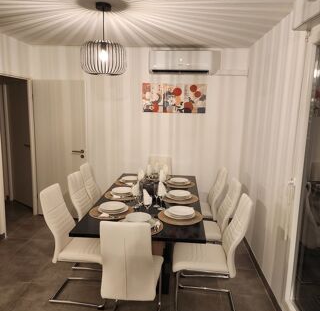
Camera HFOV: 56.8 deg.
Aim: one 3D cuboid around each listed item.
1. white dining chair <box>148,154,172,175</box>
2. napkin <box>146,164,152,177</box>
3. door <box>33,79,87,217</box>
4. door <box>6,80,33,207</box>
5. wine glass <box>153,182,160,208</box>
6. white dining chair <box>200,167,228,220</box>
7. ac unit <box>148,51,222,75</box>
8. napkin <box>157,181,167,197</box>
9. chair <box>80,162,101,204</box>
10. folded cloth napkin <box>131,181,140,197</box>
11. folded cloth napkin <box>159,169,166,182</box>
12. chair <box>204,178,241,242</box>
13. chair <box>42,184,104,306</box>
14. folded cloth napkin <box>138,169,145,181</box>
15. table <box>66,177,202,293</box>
[{"bbox_3d":[-0.026,0.547,4.021,0.431,0.993,0.592,2,10,4],"label":"white dining chair"},{"bbox_3d":[-0.131,0.172,3.587,0.060,0.140,0.050,2,9,3],"label":"napkin"},{"bbox_3d":[-1.458,-0.073,4.361,0.814,2.036,0.040,3,10,12],"label":"door"},{"bbox_3d":[-2.301,-0.159,4.885,0.750,2.030,0.045,9,12,39],"label":"door"},{"bbox_3d":[-0.034,0.376,2.835,0.077,0.226,0.077,2,10,4],"label":"wine glass"},{"bbox_3d":[0.467,0.639,3.624,0.590,0.975,0.420,2,9,3],"label":"white dining chair"},{"bbox_3d":[0.328,-1.245,3.991,0.930,0.300,0.210,2,9,3],"label":"ac unit"},{"bbox_3d":[0.018,0.312,2.778,0.080,0.150,0.060,2,9,3],"label":"napkin"},{"bbox_3d":[-0.636,0.606,3.669,0.590,0.975,0.420,2,9,3],"label":"chair"},{"bbox_3d":[-0.222,0.311,2.790,0.080,0.150,0.060,2,10,4],"label":"folded cloth napkin"},{"bbox_3d":[0.024,0.223,3.231,0.082,0.145,0.060,2,10,4],"label":"folded cloth napkin"},{"bbox_3d":[0.448,0.731,3.051,0.590,0.975,0.420,2,9,3],"label":"chair"},{"bbox_3d":[-0.678,0.772,2.633,0.590,0.975,0.420,3,9,8],"label":"chair"},{"bbox_3d":[-0.210,0.218,3.295,0.070,0.140,0.055,2,9,3],"label":"folded cloth napkin"},{"bbox_3d":[-0.101,0.810,3.210,1.003,0.762,1.986,2,10,4],"label":"table"}]

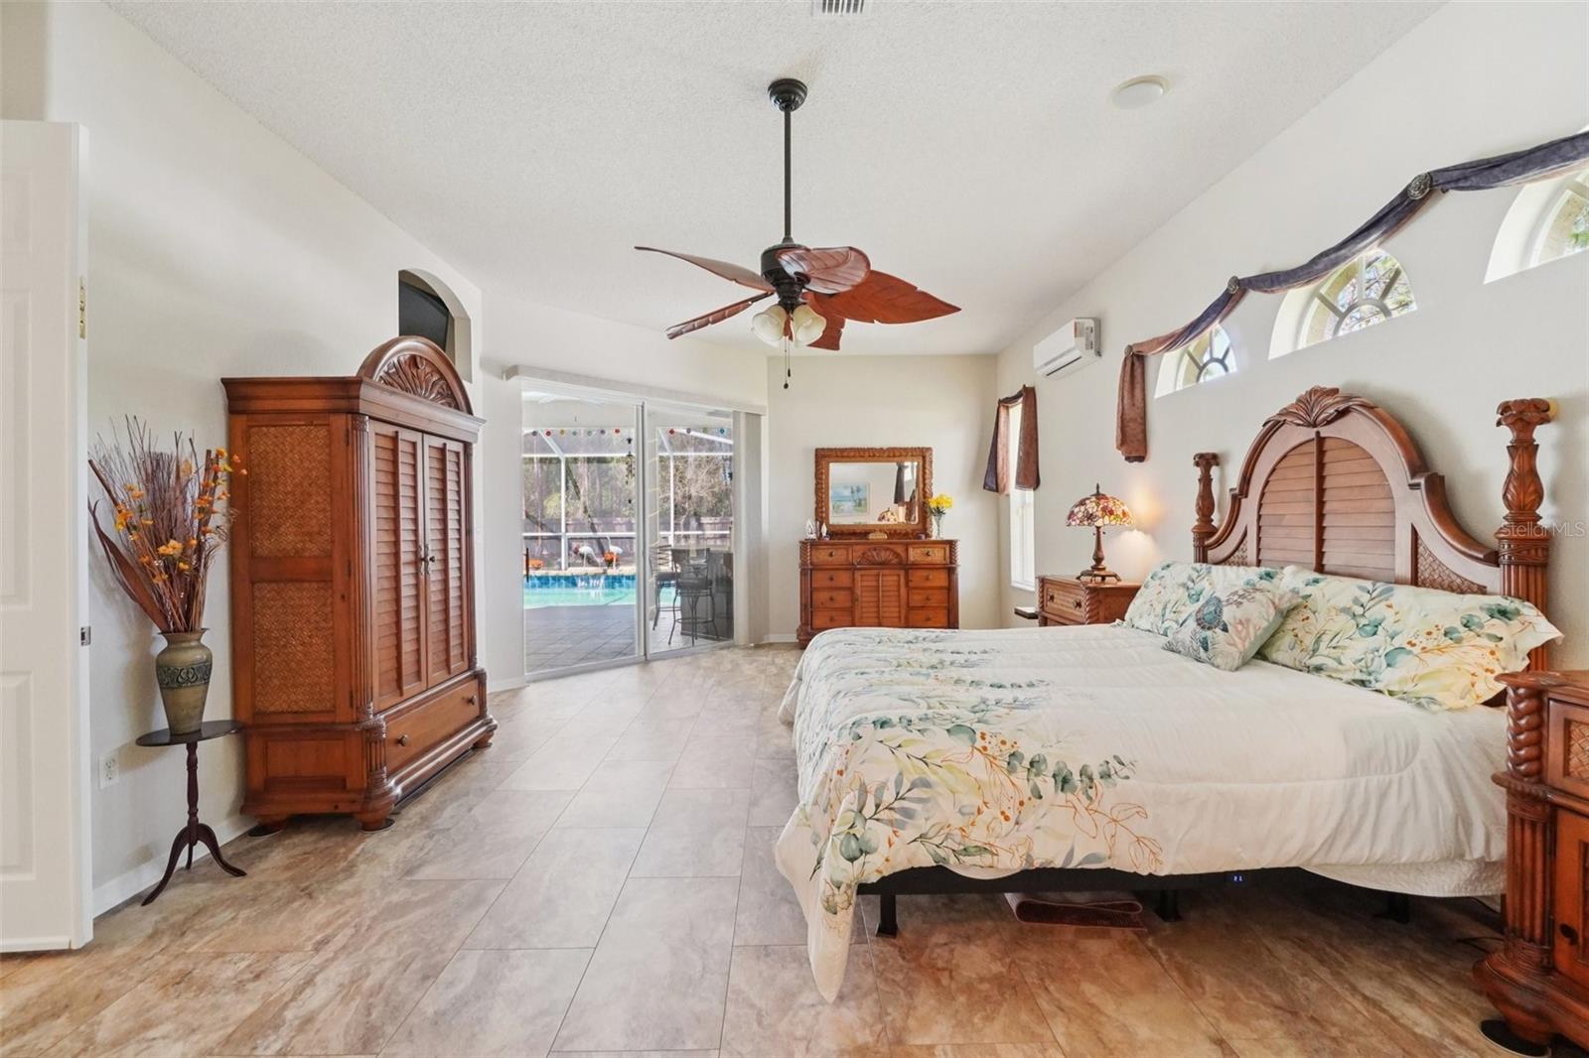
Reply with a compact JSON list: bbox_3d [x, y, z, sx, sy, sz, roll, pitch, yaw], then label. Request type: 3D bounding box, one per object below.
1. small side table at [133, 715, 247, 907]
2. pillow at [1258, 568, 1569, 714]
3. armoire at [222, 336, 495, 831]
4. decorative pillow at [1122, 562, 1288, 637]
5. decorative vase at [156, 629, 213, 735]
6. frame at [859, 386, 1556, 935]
[{"bbox_3d":[-2.144,0.994,2.365,0.290,0.538,0.290,0,1,-1],"label":"small side table"},{"bbox_3d":[1.973,0.351,2.291,0.210,0.430,0.820,33,0,-1],"label":"pillow"},{"bbox_3d":[-1.965,0.175,3.240,0.600,2.130,1.170,0,0,-1],"label":"armoire"},{"bbox_3d":[1.900,0.343,3.100,0.200,0.460,0.750,30,0,-1],"label":"decorative pillow"},{"bbox_3d":[-2.139,0.536,2.320,0.148,0.355,0.148,0,0,-1],"label":"decorative vase"},{"bbox_3d":[1.158,0.331,2.702,2.127,1.803,1.607,0,1,-1],"label":"frame"}]

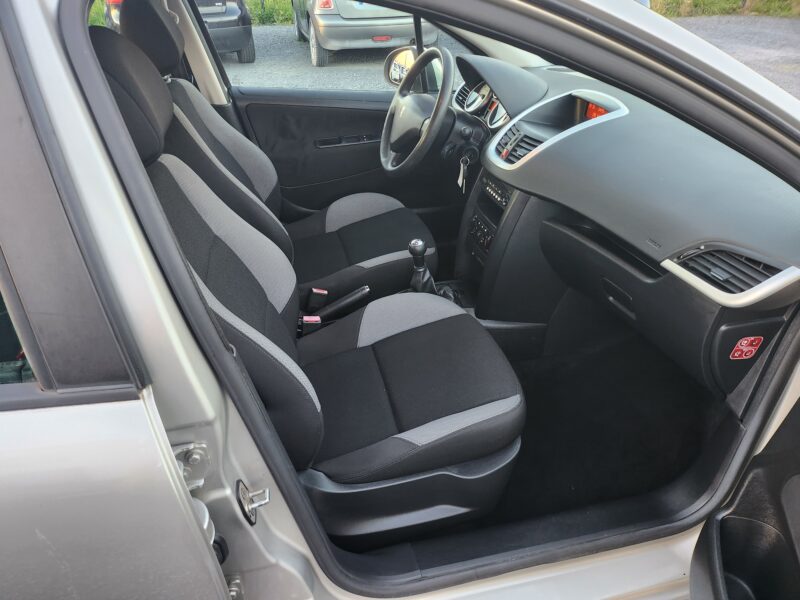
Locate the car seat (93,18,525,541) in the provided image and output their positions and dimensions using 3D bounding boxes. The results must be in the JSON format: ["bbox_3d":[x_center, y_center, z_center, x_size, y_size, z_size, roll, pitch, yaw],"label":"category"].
[{"bbox_3d":[-0.129,-0.014,1.111,0.830,1.020,0.520,-7,33,-12],"label":"car seat"}]

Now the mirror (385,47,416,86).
[{"bbox_3d":[0.031,-0.881,2.110,0.110,0.160,0.200,-17,37,-26],"label":"mirror"}]

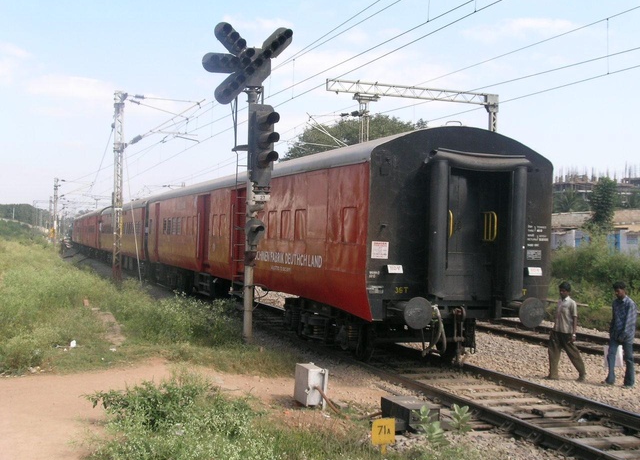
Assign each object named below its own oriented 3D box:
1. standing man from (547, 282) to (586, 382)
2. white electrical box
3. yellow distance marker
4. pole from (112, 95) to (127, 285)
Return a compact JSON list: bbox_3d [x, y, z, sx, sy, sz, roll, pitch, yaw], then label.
[{"bbox_3d":[4.266,1.760,14.750,0.600,1.710,0.470,1,0,-17],"label":"standing man"},{"bbox_3d":[-0.128,2.227,12.100,0.290,0.540,0.570,2,0,-19],"label":"white electrical box"},{"bbox_3d":[0.694,2.309,9.450,0.275,0.430,0.040,1,0,-19],"label":"yellow distance marker"},{"bbox_3d":[-8.579,-1.814,36.300,0.450,8.350,0.320,1,0,-19],"label":"pole"}]

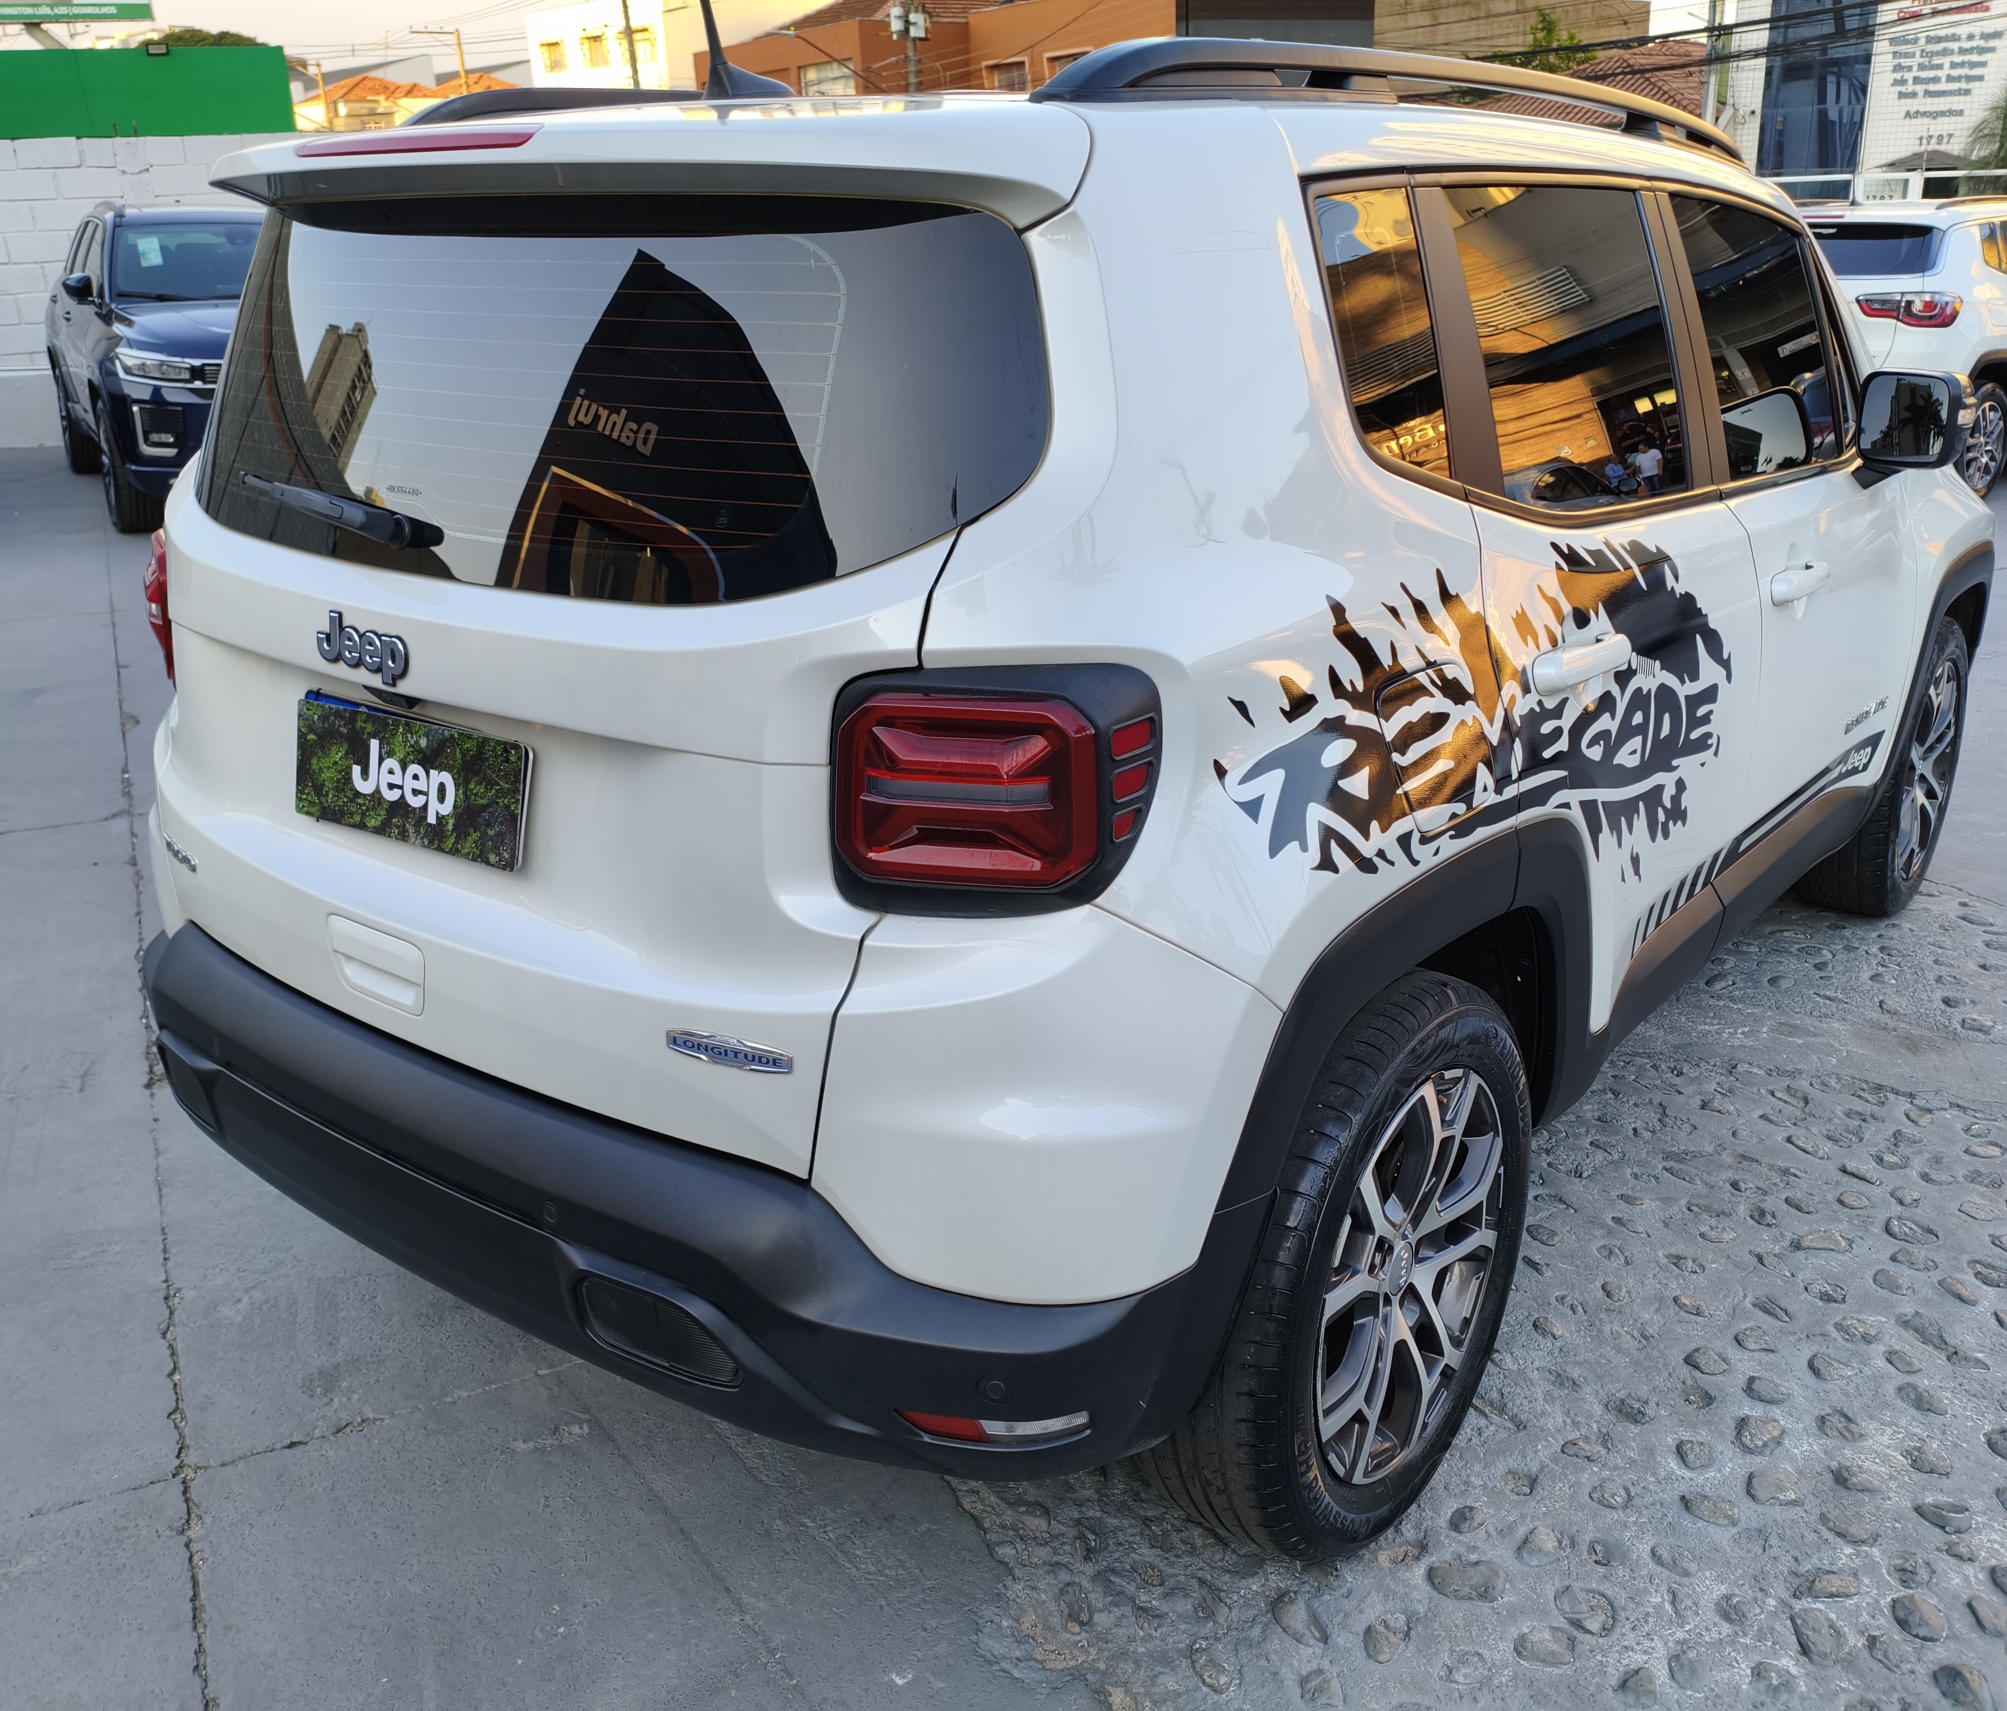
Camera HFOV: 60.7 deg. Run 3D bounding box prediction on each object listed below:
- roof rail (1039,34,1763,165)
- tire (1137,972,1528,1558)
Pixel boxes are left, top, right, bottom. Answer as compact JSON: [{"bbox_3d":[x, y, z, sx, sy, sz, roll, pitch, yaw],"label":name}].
[{"bbox_3d":[0.676,-1.003,2.310,0.065,0.100,2.060,13,23,37],"label":"roof rail"},{"bbox_3d":[0.405,0.475,2.068,0.230,0.690,0.690,13,23,37],"label":"tire"}]

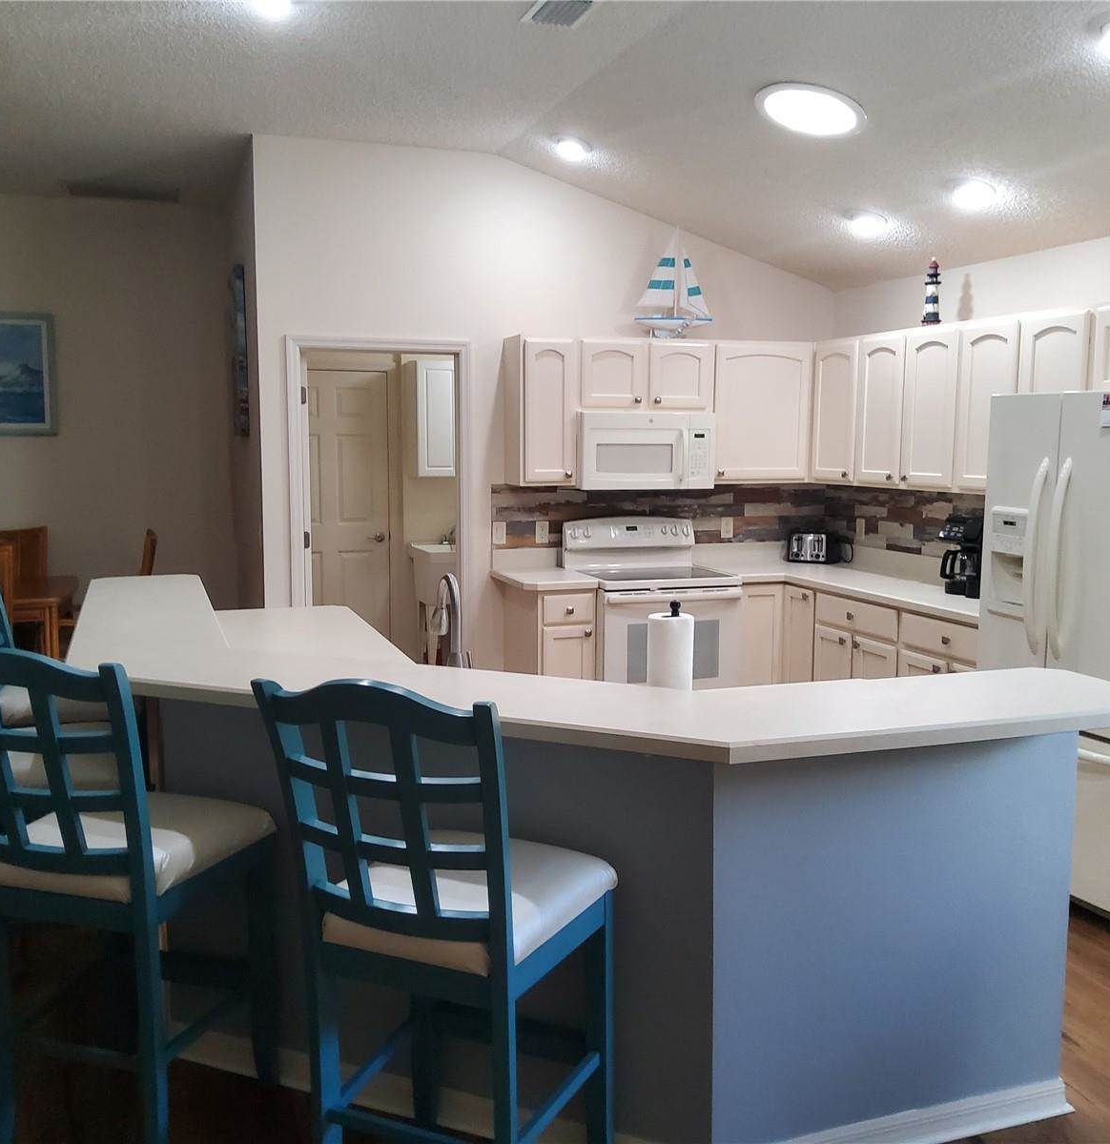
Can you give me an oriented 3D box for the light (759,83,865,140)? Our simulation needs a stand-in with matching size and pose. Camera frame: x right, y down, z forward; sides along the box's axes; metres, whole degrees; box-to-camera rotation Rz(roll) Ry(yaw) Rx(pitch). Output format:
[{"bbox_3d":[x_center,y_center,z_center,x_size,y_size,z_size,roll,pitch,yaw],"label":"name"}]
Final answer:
[{"bbox_3d":[0.977,-1.751,4.394,0.449,0.040,0.449,16,1,-20],"label":"light"}]

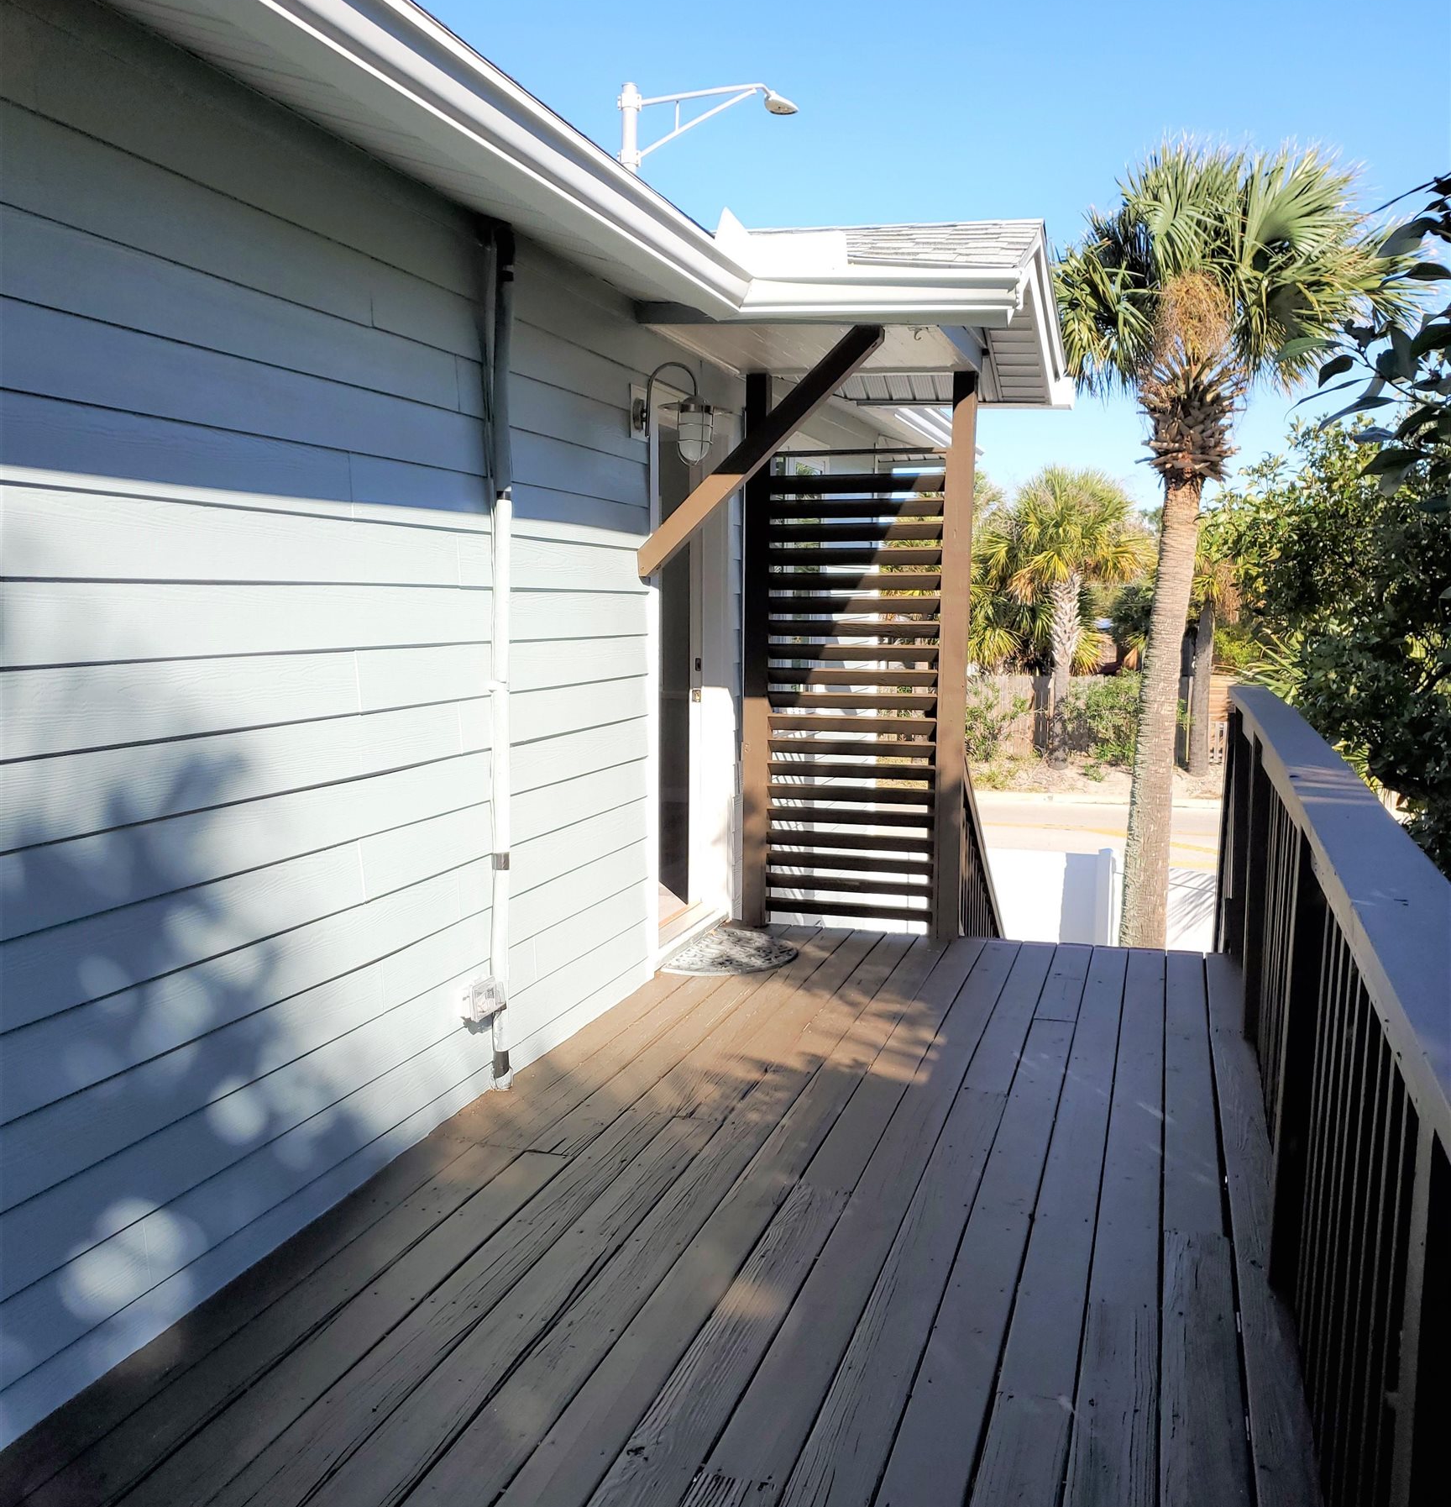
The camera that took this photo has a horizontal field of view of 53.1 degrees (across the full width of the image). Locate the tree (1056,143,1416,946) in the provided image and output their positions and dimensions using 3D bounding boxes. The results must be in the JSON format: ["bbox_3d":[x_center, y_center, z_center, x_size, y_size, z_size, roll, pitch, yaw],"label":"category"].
[{"bbox_3d":[3.799,-0.833,11.151,2.900,7.400,2.900,2,6,17],"label":"tree"}]

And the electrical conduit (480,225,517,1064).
[{"bbox_3d":[-0.640,-0.248,4.134,0.065,2.490,0.065,2,6,17],"label":"electrical conduit"}]

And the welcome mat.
[{"bbox_3d":[0.072,0.813,5.909,0.440,0.013,0.785,2,6,17],"label":"welcome mat"}]

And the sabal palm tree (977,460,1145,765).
[{"bbox_3d":[7.168,-2.897,31.140,3.600,6.382,3.600,2,6,17],"label":"sabal palm tree"}]

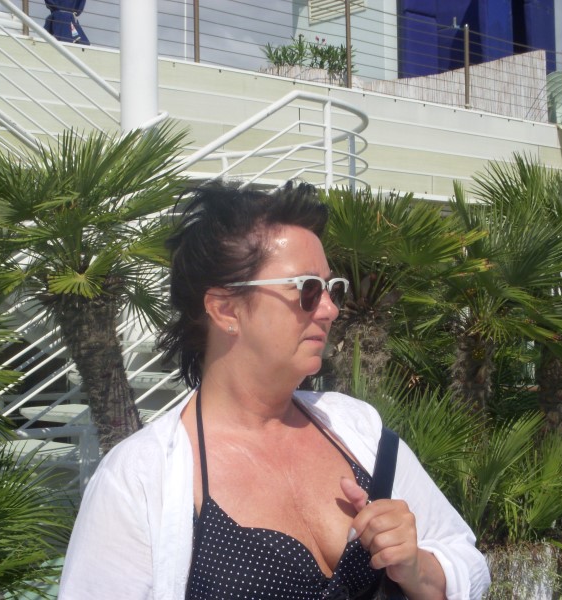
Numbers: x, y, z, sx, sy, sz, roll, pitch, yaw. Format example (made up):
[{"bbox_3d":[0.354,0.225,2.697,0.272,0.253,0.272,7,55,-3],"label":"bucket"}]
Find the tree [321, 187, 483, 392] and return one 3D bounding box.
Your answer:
[{"bbox_3d":[0.380,0.350,6.000,1.120,1.800,1.100,0,0,0],"label":"tree"}]

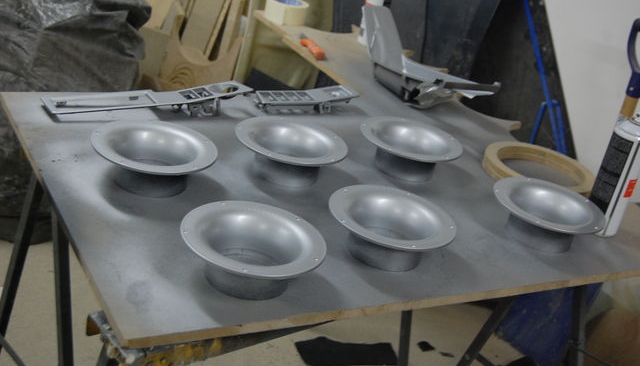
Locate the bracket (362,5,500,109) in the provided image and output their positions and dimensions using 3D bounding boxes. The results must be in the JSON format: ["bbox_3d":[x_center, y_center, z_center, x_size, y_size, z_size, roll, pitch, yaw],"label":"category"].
[{"bbox_3d":[0.260,-0.294,1.962,0.255,0.168,0.275,-4,30,-34],"label":"bracket"}]

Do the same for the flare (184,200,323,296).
[{"bbox_3d":[-0.089,0.094,1.092,0.186,0.061,0.186,12,25,-4],"label":"flare"}]

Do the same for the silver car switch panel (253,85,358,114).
[{"bbox_3d":[-0.032,-0.167,1.704,0.240,0.035,0.066,-4,30,-34],"label":"silver car switch panel"}]

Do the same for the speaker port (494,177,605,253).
[{"bbox_3d":[0.366,0.060,1.395,0.186,0.061,0.186,20,26,15],"label":"speaker port"}]

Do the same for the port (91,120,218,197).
[{"bbox_3d":[-0.250,-0.031,1.276,0.186,0.061,0.186,8,25,-11],"label":"port"}]

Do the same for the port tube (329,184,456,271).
[{"bbox_3d":[0.098,0.072,1.233,0.186,0.061,0.186,16,25,5],"label":"port tube"}]

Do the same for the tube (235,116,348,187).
[{"bbox_3d":[-0.052,-0.046,1.407,0.186,0.061,0.186,12,25,-2],"label":"tube"}]

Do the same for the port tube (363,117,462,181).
[{"bbox_3d":[0.157,-0.054,1.529,0.186,0.061,0.186,16,25,5],"label":"port tube"}]

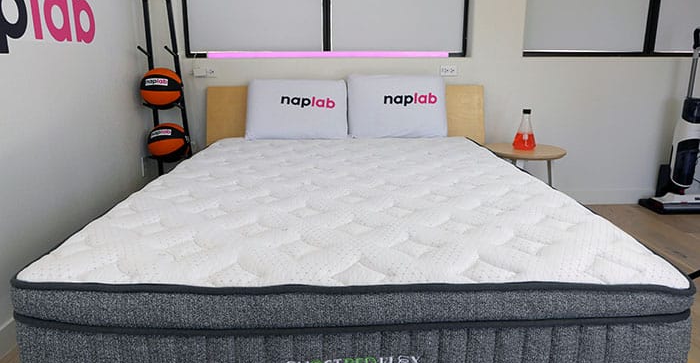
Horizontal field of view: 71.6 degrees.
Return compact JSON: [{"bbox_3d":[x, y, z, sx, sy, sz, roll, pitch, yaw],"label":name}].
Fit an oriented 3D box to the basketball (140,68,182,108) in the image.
[{"bbox_3d":[-1.141,-0.566,2.938,0.238,0.238,0.238,0,15,-1],"label":"basketball"}]

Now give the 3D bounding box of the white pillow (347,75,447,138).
[{"bbox_3d":[0.282,-0.445,2.886,0.580,0.380,0.140,-1,3,-4],"label":"white pillow"}]

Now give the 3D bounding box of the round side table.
[{"bbox_3d":[1.097,0.020,3.091,0.475,0.460,0.475,0,15,0],"label":"round side table"}]

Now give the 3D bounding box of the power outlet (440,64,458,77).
[{"bbox_3d":[0.648,-0.726,3.168,0.114,0.072,0.012,0,15,-1],"label":"power outlet"}]

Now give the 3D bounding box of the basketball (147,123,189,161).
[{"bbox_3d":[-1.132,-0.241,3.023,0.238,0.238,0.238,0,15,-1],"label":"basketball"}]

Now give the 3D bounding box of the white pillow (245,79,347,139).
[{"bbox_3d":[-0.311,-0.426,2.872,0.590,0.375,0.140,-1,3,-5],"label":"white pillow"}]

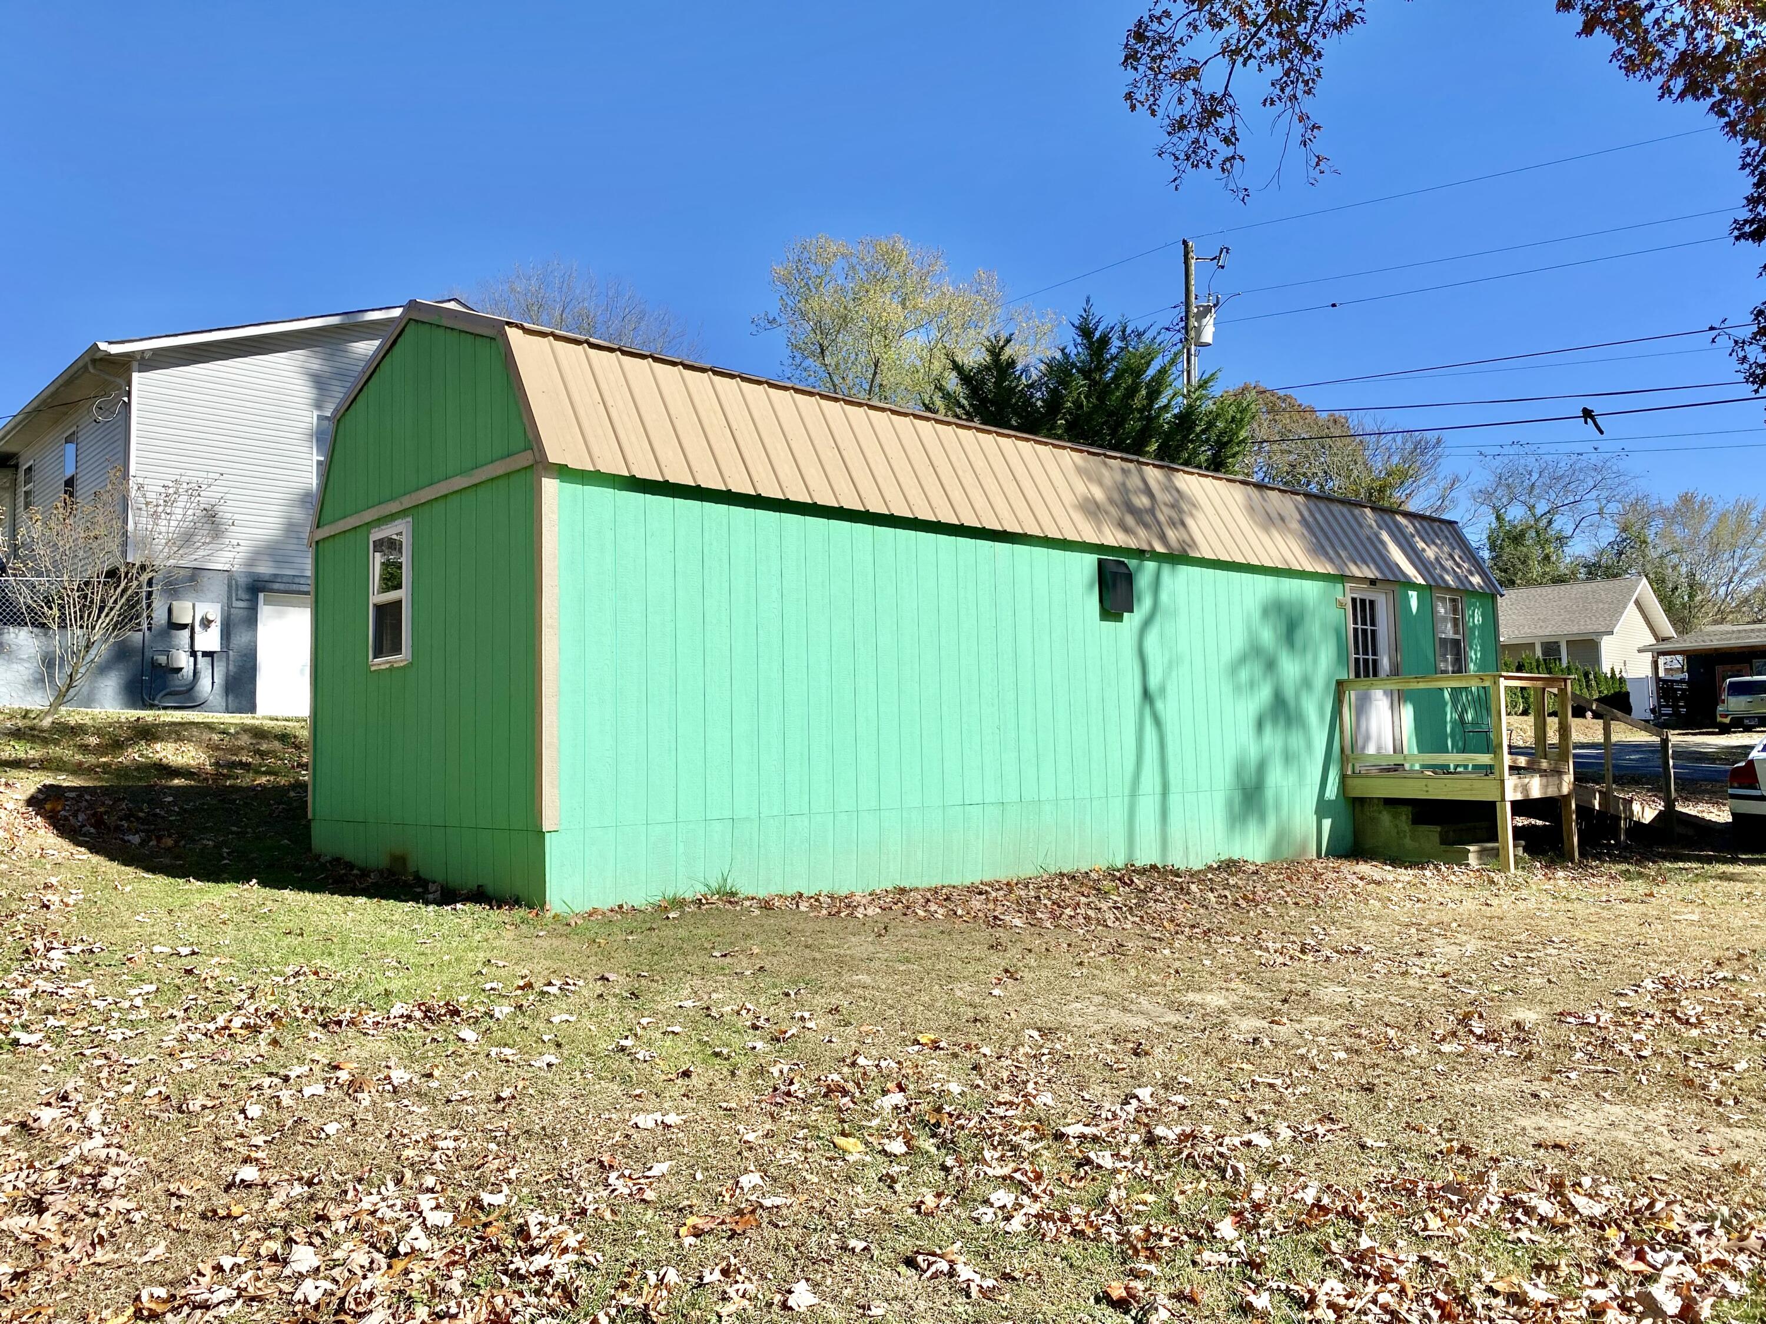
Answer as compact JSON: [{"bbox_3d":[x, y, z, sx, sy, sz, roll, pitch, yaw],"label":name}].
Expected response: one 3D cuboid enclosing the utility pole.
[{"bbox_3d":[6.127,-3.190,26.129,0.300,10.600,0.300,-2,-4,9],"label":"utility pole"}]

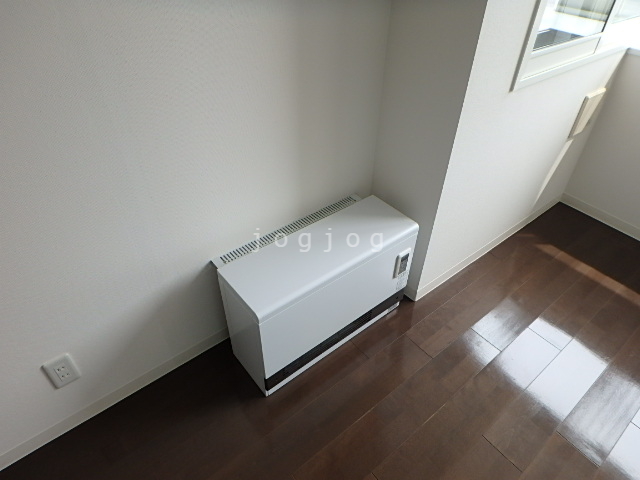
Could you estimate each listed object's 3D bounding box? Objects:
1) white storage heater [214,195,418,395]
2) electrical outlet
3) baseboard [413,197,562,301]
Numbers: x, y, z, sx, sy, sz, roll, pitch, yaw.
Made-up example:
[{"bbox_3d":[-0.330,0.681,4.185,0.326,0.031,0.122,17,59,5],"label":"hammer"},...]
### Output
[{"bbox_3d":[0.009,0.187,1.690,0.731,0.461,0.280,-27,47,-30],"label":"white storage heater"},{"bbox_3d":[-0.778,0.400,1.287,0.070,0.119,0.010,-27,48,-29],"label":"electrical outlet"},{"bbox_3d":[0.914,-0.005,2.169,1.246,0.068,0.012,-27,48,-29],"label":"baseboard"}]

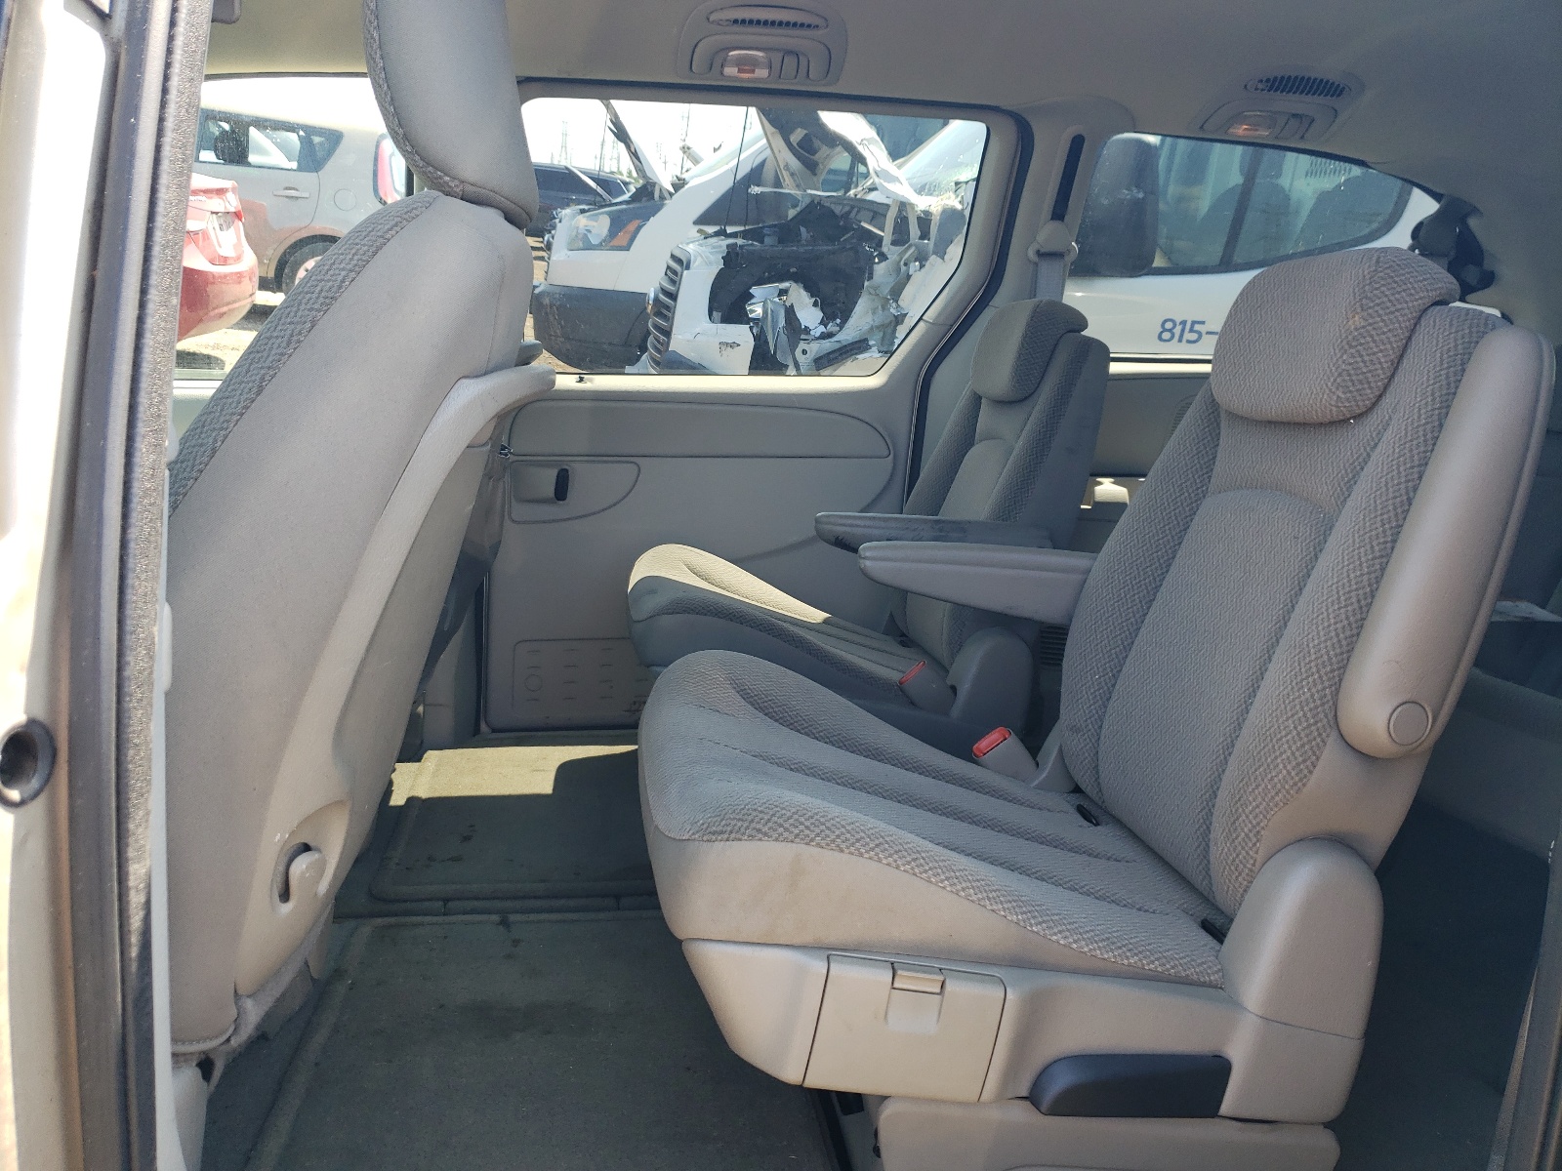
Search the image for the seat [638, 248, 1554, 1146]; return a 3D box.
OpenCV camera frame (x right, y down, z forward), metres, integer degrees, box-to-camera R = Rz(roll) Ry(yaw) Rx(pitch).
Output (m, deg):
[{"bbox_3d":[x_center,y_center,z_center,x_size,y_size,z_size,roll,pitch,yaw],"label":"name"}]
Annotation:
[{"bbox_3d":[0.251,0.086,1.259,0.800,0.880,0.580,0,11,-9],"label":"seat"}]

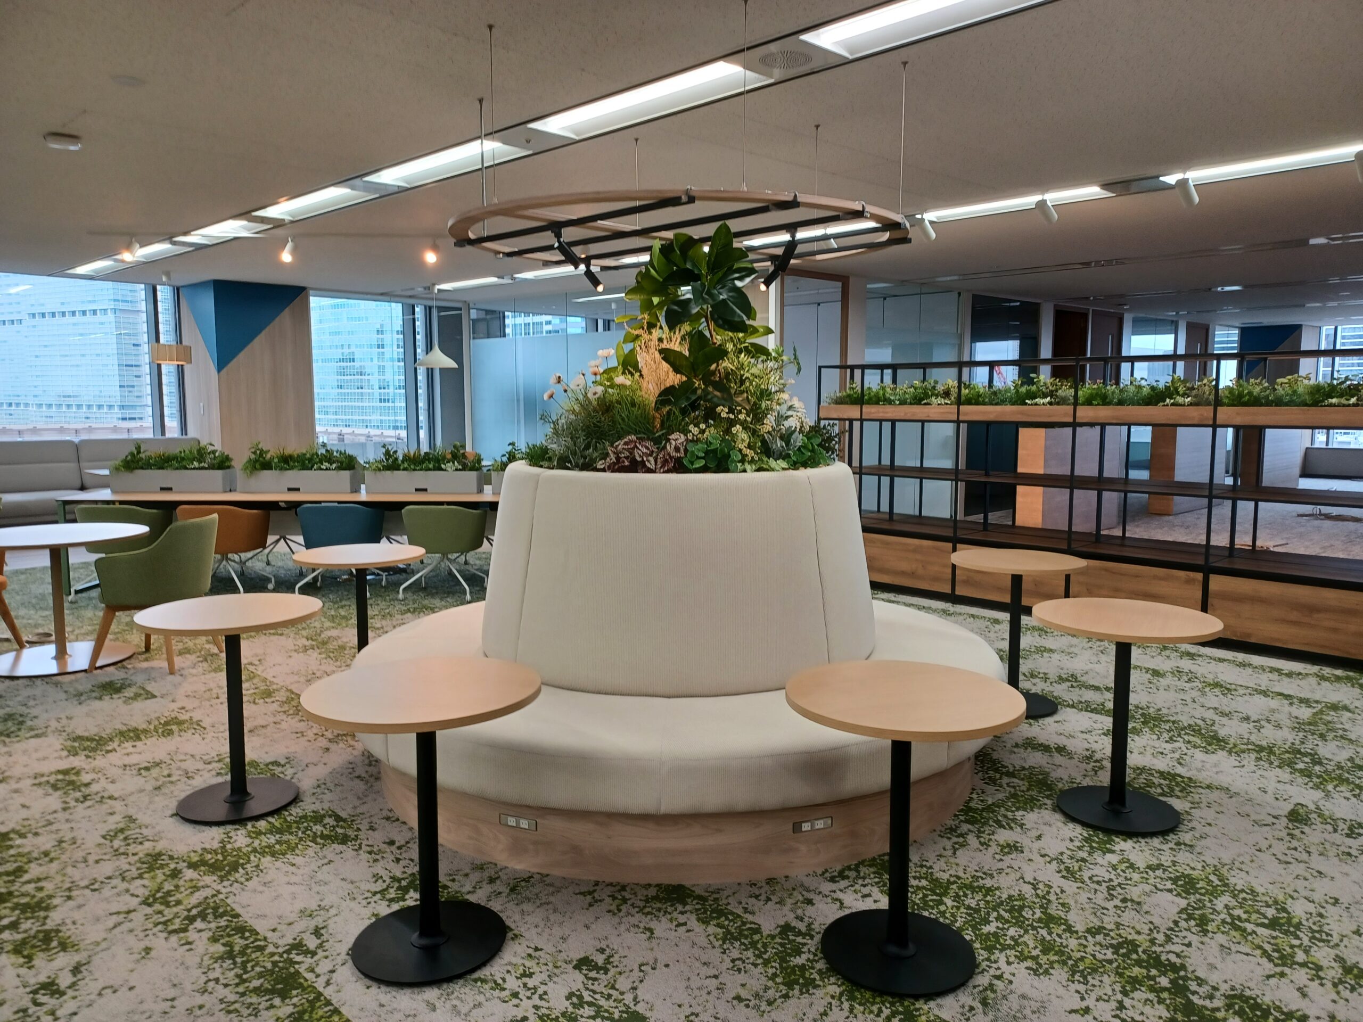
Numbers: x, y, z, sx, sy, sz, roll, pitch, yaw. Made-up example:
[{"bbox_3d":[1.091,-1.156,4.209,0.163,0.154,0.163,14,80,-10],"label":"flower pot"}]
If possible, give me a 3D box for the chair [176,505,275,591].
[{"bbox_3d":[-3.400,0.272,7.347,0.600,0.710,0.570,1,6,4],"label":"chair"}]

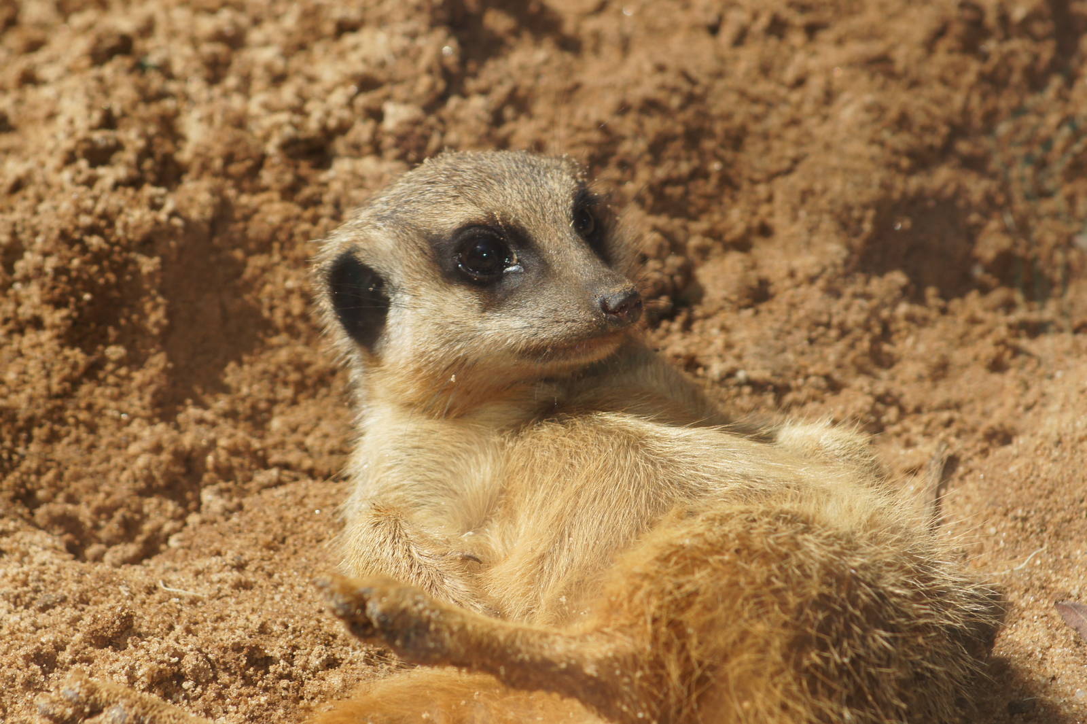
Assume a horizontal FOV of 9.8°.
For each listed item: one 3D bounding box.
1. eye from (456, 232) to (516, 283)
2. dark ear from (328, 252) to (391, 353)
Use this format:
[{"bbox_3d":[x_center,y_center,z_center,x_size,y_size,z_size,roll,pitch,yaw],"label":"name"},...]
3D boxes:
[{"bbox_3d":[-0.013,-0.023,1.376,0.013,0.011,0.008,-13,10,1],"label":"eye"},{"bbox_3d":[-0.041,-0.013,1.393,0.016,0.021,0.008,-5,13,38],"label":"dark ear"}]

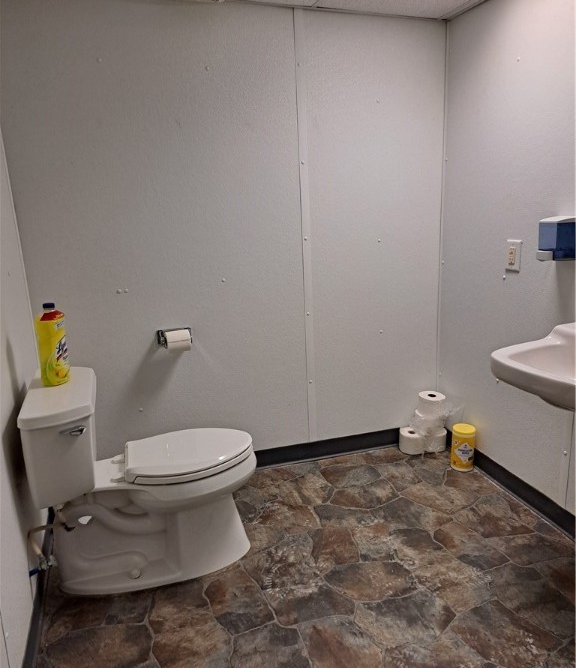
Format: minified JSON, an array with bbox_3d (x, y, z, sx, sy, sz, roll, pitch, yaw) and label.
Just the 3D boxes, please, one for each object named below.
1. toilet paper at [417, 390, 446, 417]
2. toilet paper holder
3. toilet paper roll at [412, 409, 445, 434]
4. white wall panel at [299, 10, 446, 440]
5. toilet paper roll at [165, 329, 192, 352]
[{"bbox_3d":[0.746,0.368,2.766,0.128,0.102,0.128,-2,14,1],"label":"toilet paper"},{"bbox_3d":[-0.494,0.022,2.346,0.155,0.075,0.070,-7,15,-17],"label":"toilet paper holder"},{"bbox_3d":[0.736,0.465,2.796,0.128,0.102,0.128,-2,14,1],"label":"toilet paper roll"},{"bbox_3d":[0.422,-0.449,2.593,0.755,1.985,0.020,-7,15,-17],"label":"white wall panel"},{"bbox_3d":[-0.478,0.031,2.335,0.104,0.085,0.085,-7,15,-17],"label":"toilet paper roll"}]

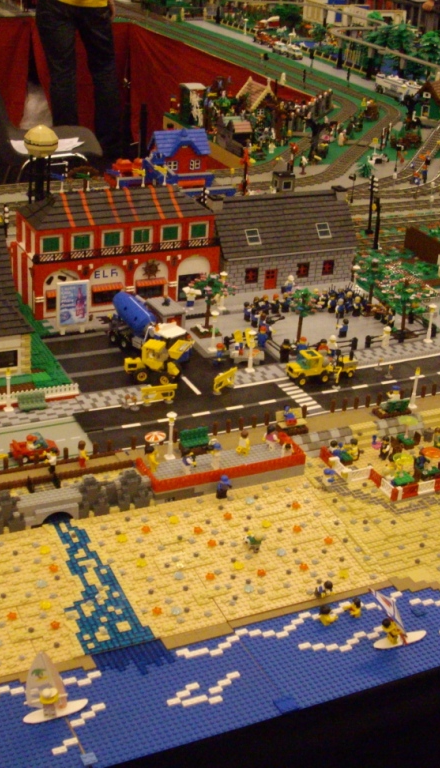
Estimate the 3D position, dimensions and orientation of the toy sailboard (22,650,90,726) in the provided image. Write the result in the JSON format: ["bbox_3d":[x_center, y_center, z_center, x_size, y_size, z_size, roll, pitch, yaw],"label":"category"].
[{"bbox_3d":[-0.189,0.340,1.253,0.082,0.102,0.028,-9,29,-25],"label":"toy sailboard"}]

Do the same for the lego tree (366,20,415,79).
[{"bbox_3d":[0.778,-1.488,4.881,0.225,0.230,0.200,-9,29,-24],"label":"lego tree"}]

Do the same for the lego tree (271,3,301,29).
[{"bbox_3d":[0.384,-2.037,6.084,0.152,0.156,0.152,-9,29,-25],"label":"lego tree"}]

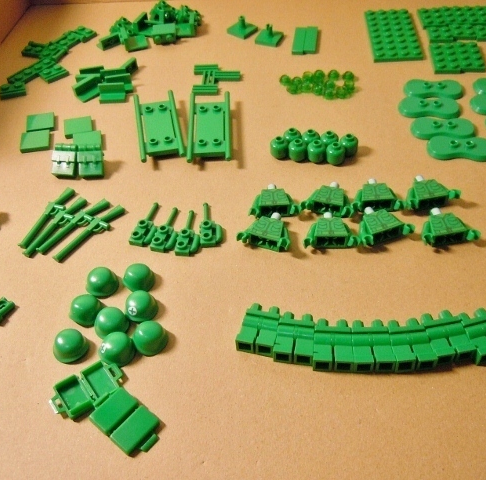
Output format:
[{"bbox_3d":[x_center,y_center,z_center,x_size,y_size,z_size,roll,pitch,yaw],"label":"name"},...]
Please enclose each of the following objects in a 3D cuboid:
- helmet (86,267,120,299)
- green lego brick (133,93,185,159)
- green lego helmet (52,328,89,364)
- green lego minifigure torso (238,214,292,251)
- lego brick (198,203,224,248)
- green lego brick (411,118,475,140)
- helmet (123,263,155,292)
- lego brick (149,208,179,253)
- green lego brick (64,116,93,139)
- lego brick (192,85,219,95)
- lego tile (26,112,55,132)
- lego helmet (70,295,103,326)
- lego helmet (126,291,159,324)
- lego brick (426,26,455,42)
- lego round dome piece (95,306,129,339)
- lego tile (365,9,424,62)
[{"bbox_3d":[-0.063,0.017,0.247,0.015,0.010,0.015,-2,48,2],"label":"helmet"},{"bbox_3d":[-0.048,-0.064,0.319,0.024,0.010,0.065,-10,48,-6],"label":"green lego brick"},{"bbox_3d":[-0.073,0.043,0.233,0.015,0.009,0.015,-2,49,2],"label":"green lego helmet"},{"bbox_3d":[0.013,-0.005,0.270,0.025,0.008,0.018,14,51,16],"label":"green lego minifigure torso"},{"bbox_3d":[-0.016,-0.009,0.275,0.011,0.005,0.029,-6,48,-2],"label":"lego brick"},{"bbox_3d":[0.114,-0.064,0.317,0.035,0.005,0.017,3,49,6],"label":"green lego brick"},{"bbox_3d":[-0.048,0.015,0.253,0.015,0.009,0.014,-2,48,2],"label":"helmet"},{"bbox_3d":[-0.036,-0.006,0.274,0.011,0.005,0.029,10,50,12],"label":"lego brick"},{"bbox_3d":[-0.099,-0.068,0.334,0.016,0.003,0.016,-11,49,-7],"label":"green lego brick"},{"bbox_3d":[-0.023,-0.095,0.355,0.016,0.003,0.008,1,49,4],"label":"lego brick"},{"bbox_3d":[-0.121,-0.070,0.333,0.016,0.003,0.016,-11,48,-6],"label":"lego tile"},{"bbox_3d":[-0.069,0.030,0.241,0.015,0.011,0.015,-2,48,2],"label":"lego helmet"},{"bbox_3d":[-0.044,0.027,0.238,0.015,0.010,0.015,-2,48,2],"label":"lego helmet"},{"bbox_3d":[0.136,-0.141,0.381,0.016,0.005,0.016,0,48,3],"label":"lego brick"},{"bbox_3d":[-0.056,0.034,0.232,0.015,0.010,0.015,-2,48,2],"label":"lego round dome piece"},{"bbox_3d":[0.105,-0.144,0.388,0.032,0.005,0.064,0,48,3],"label":"lego tile"}]

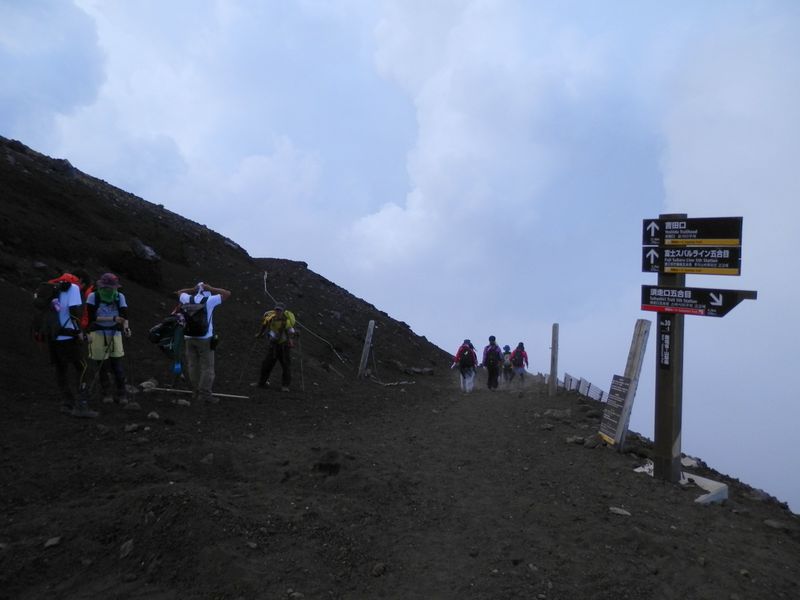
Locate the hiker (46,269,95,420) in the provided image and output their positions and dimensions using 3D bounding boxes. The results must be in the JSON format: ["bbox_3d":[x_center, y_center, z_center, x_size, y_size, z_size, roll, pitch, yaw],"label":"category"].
[{"bbox_3d":[-3.849,0.531,6.750,0.520,1.680,0.480,-2,6,-3],"label":"hiker"}]

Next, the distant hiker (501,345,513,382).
[{"bbox_3d":[4.344,2.583,23.500,0.520,1.550,0.460,-1,6,6],"label":"distant hiker"}]

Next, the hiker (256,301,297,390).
[{"bbox_3d":[-2.133,0.814,9.900,0.650,1.500,0.520,-3,6,-6],"label":"hiker"}]

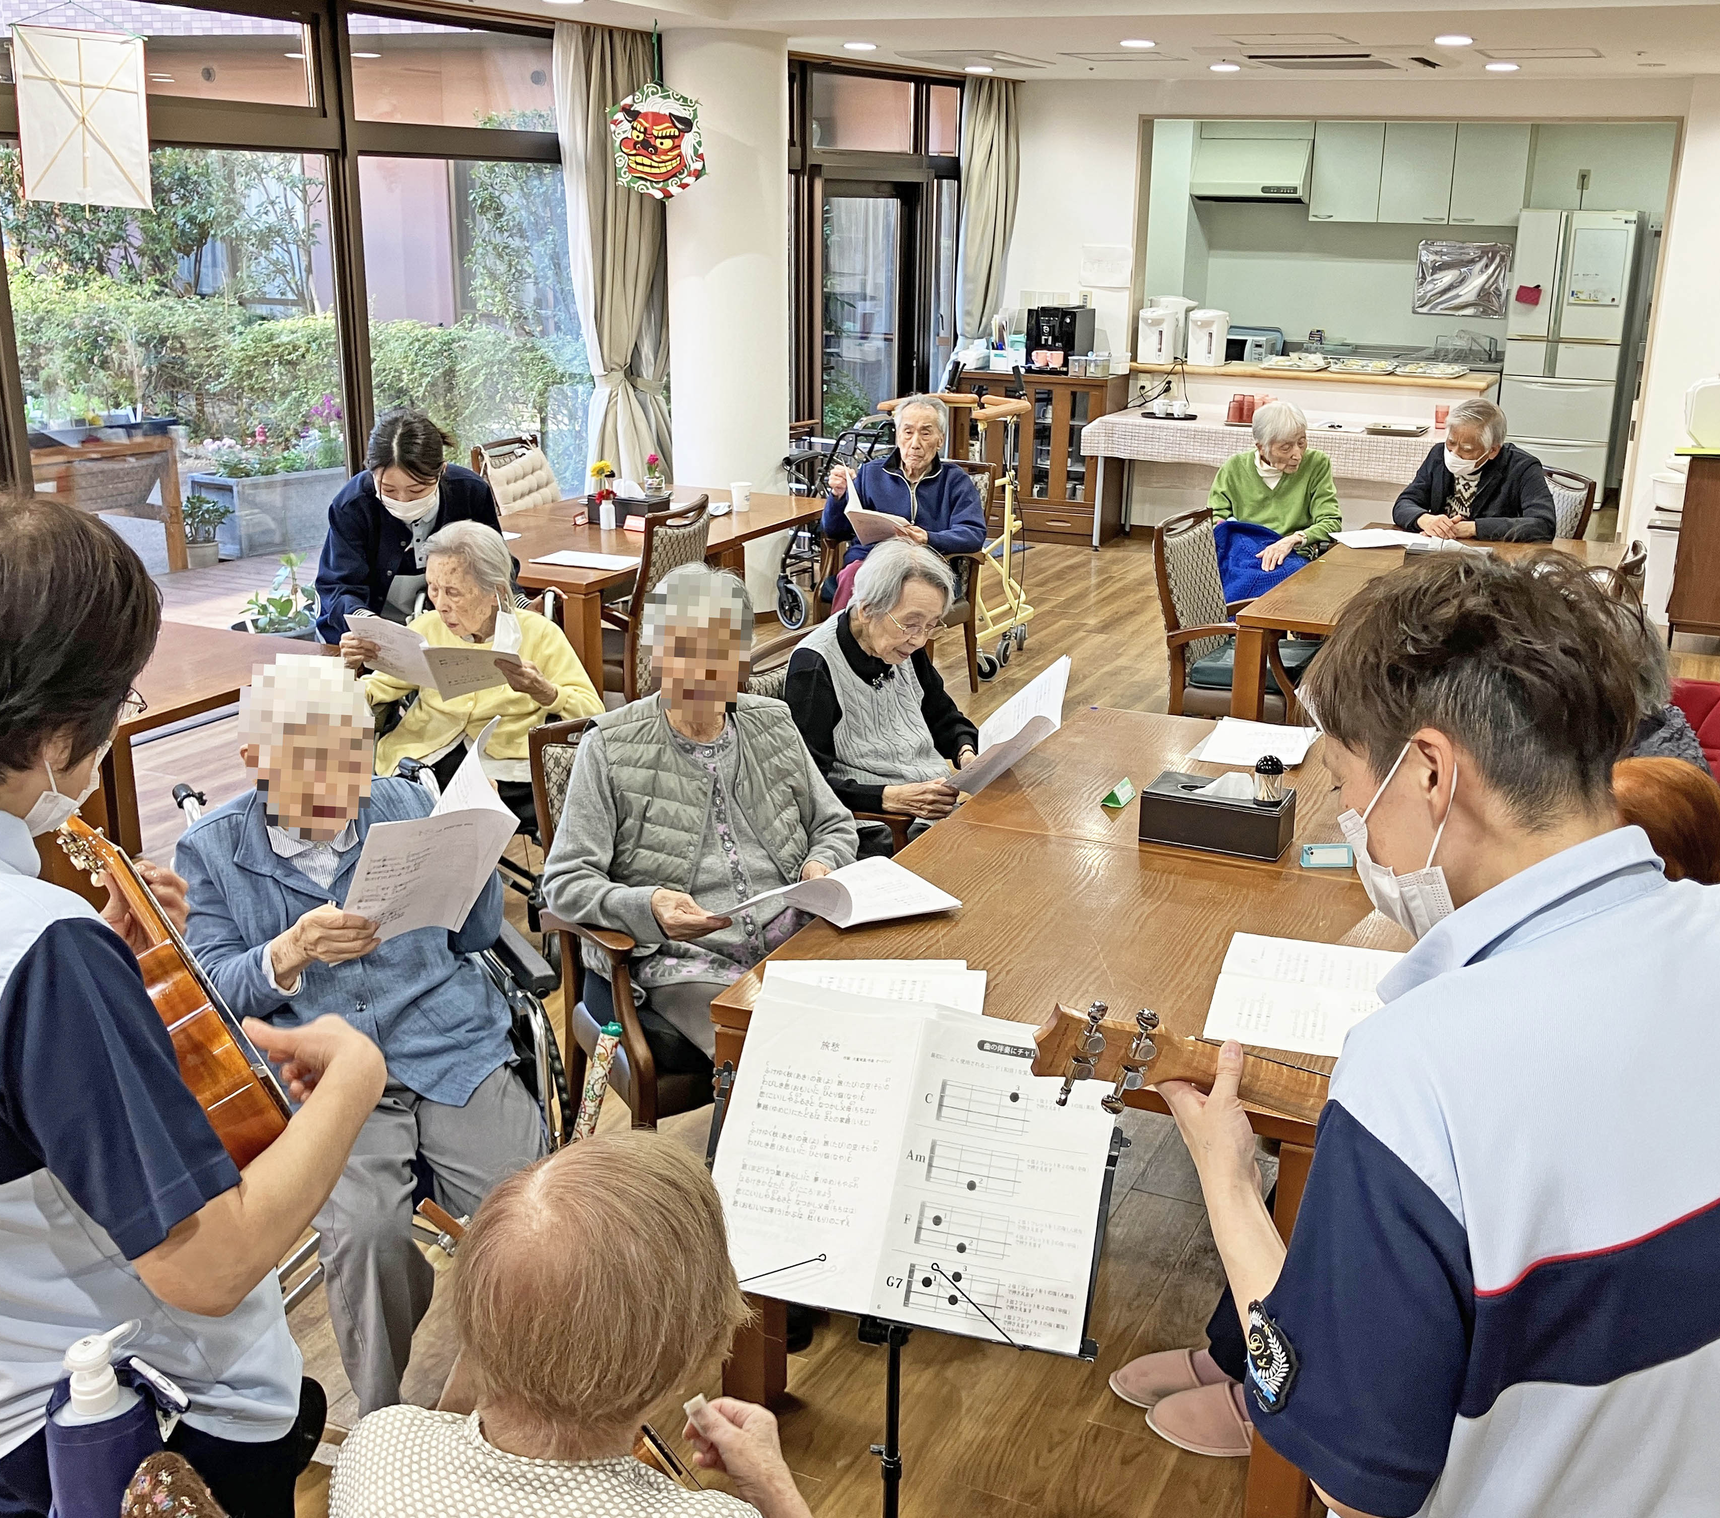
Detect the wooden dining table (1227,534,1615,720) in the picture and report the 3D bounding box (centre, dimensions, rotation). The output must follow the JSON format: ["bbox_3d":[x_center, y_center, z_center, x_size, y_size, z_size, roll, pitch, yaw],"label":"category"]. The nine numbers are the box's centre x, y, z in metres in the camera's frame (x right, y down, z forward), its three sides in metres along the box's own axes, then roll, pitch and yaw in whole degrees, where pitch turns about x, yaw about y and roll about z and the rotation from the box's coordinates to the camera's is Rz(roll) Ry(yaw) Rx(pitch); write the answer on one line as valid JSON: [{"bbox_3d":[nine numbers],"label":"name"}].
[{"bbox_3d":[1.922,-0.265,5.461,0.900,0.700,1.800,9,20,24],"label":"wooden dining table"}]

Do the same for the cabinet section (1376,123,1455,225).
[{"bbox_3d":[3.698,-3.865,10.749,0.440,0.680,0.370,9,20,22],"label":"cabinet section"}]

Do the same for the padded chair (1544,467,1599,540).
[{"bbox_3d":[2.496,-0.669,6.444,0.590,0.910,0.570,-7,19,-21],"label":"padded chair"}]

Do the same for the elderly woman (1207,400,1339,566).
[{"bbox_3d":[1.543,-0.739,6.190,0.520,1.180,0.780,-4,19,-14],"label":"elderly woman"}]

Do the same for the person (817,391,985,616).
[{"bbox_3d":[0.125,-0.762,6.178,0.600,1.210,0.800,9,20,23],"label":"person"}]

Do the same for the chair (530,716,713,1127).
[{"bbox_3d":[-0.238,0.376,3.129,0.600,0.930,0.570,13,22,33],"label":"chair"}]

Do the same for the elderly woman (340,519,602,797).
[{"bbox_3d":[-0.825,-0.007,3.689,0.550,1.120,0.750,-3,18,-11],"label":"elderly woman"}]

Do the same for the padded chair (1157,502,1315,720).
[{"bbox_3d":[1.266,-0.327,5.344,0.580,0.880,0.550,9,20,24],"label":"padded chair"}]

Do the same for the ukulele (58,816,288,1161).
[{"bbox_3d":[-0.588,0.167,1.335,0.080,0.210,0.590,-32,39,-22],"label":"ukulele"}]

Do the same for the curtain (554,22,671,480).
[{"bbox_3d":[-1.137,-2.095,7.875,0.220,2.580,0.800,9,20,24],"label":"curtain"}]

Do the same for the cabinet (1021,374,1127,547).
[{"bbox_3d":[1.051,-1.793,9.660,0.960,0.936,0.402,10,20,25],"label":"cabinet"}]

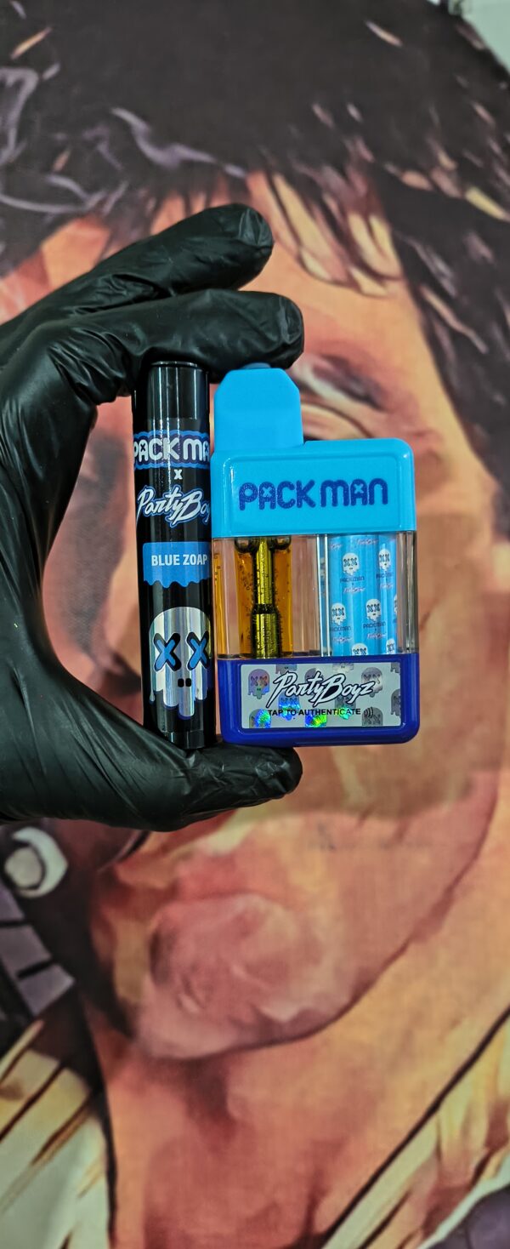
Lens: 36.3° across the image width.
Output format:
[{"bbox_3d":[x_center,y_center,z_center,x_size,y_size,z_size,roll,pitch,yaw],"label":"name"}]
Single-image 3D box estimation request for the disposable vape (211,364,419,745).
[{"bbox_3d":[0.013,-0.015,0.169,0.043,0.080,0.016,-1,2,5],"label":"disposable vape"}]

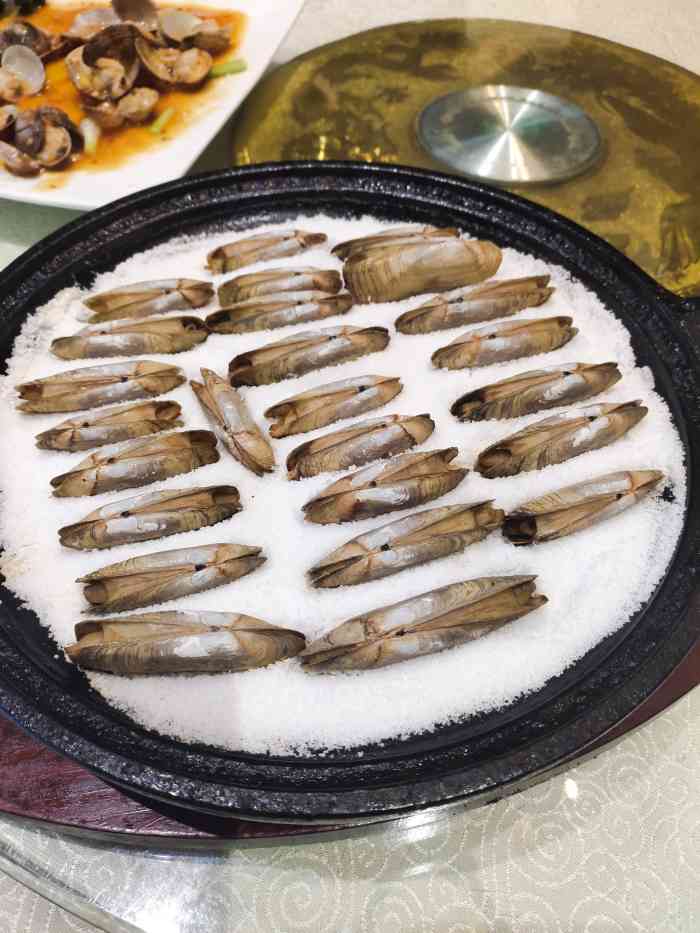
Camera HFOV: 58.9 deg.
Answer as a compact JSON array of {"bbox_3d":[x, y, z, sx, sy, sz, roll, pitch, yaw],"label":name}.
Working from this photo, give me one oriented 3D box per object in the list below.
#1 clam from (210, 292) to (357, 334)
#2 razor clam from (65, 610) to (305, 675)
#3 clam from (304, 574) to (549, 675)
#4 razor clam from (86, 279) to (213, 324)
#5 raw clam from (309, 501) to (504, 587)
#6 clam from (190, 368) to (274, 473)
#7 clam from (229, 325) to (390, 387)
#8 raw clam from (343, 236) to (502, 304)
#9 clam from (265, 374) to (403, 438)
[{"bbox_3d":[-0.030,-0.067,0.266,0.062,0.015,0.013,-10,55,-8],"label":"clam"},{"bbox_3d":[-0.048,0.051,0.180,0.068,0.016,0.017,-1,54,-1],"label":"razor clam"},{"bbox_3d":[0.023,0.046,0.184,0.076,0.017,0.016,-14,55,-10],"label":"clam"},{"bbox_3d":[-0.087,-0.072,0.269,0.054,0.014,0.016,-10,55,-7],"label":"razor clam"},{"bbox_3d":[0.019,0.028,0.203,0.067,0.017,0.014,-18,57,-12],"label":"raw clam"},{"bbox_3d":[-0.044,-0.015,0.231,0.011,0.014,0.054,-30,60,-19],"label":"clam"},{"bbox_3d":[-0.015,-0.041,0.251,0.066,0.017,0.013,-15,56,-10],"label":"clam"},{"bbox_3d":[0.032,-0.089,0.277,0.071,0.024,0.015,-9,16,-6],"label":"raw clam"},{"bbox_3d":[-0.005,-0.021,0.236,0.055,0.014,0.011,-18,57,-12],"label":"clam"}]

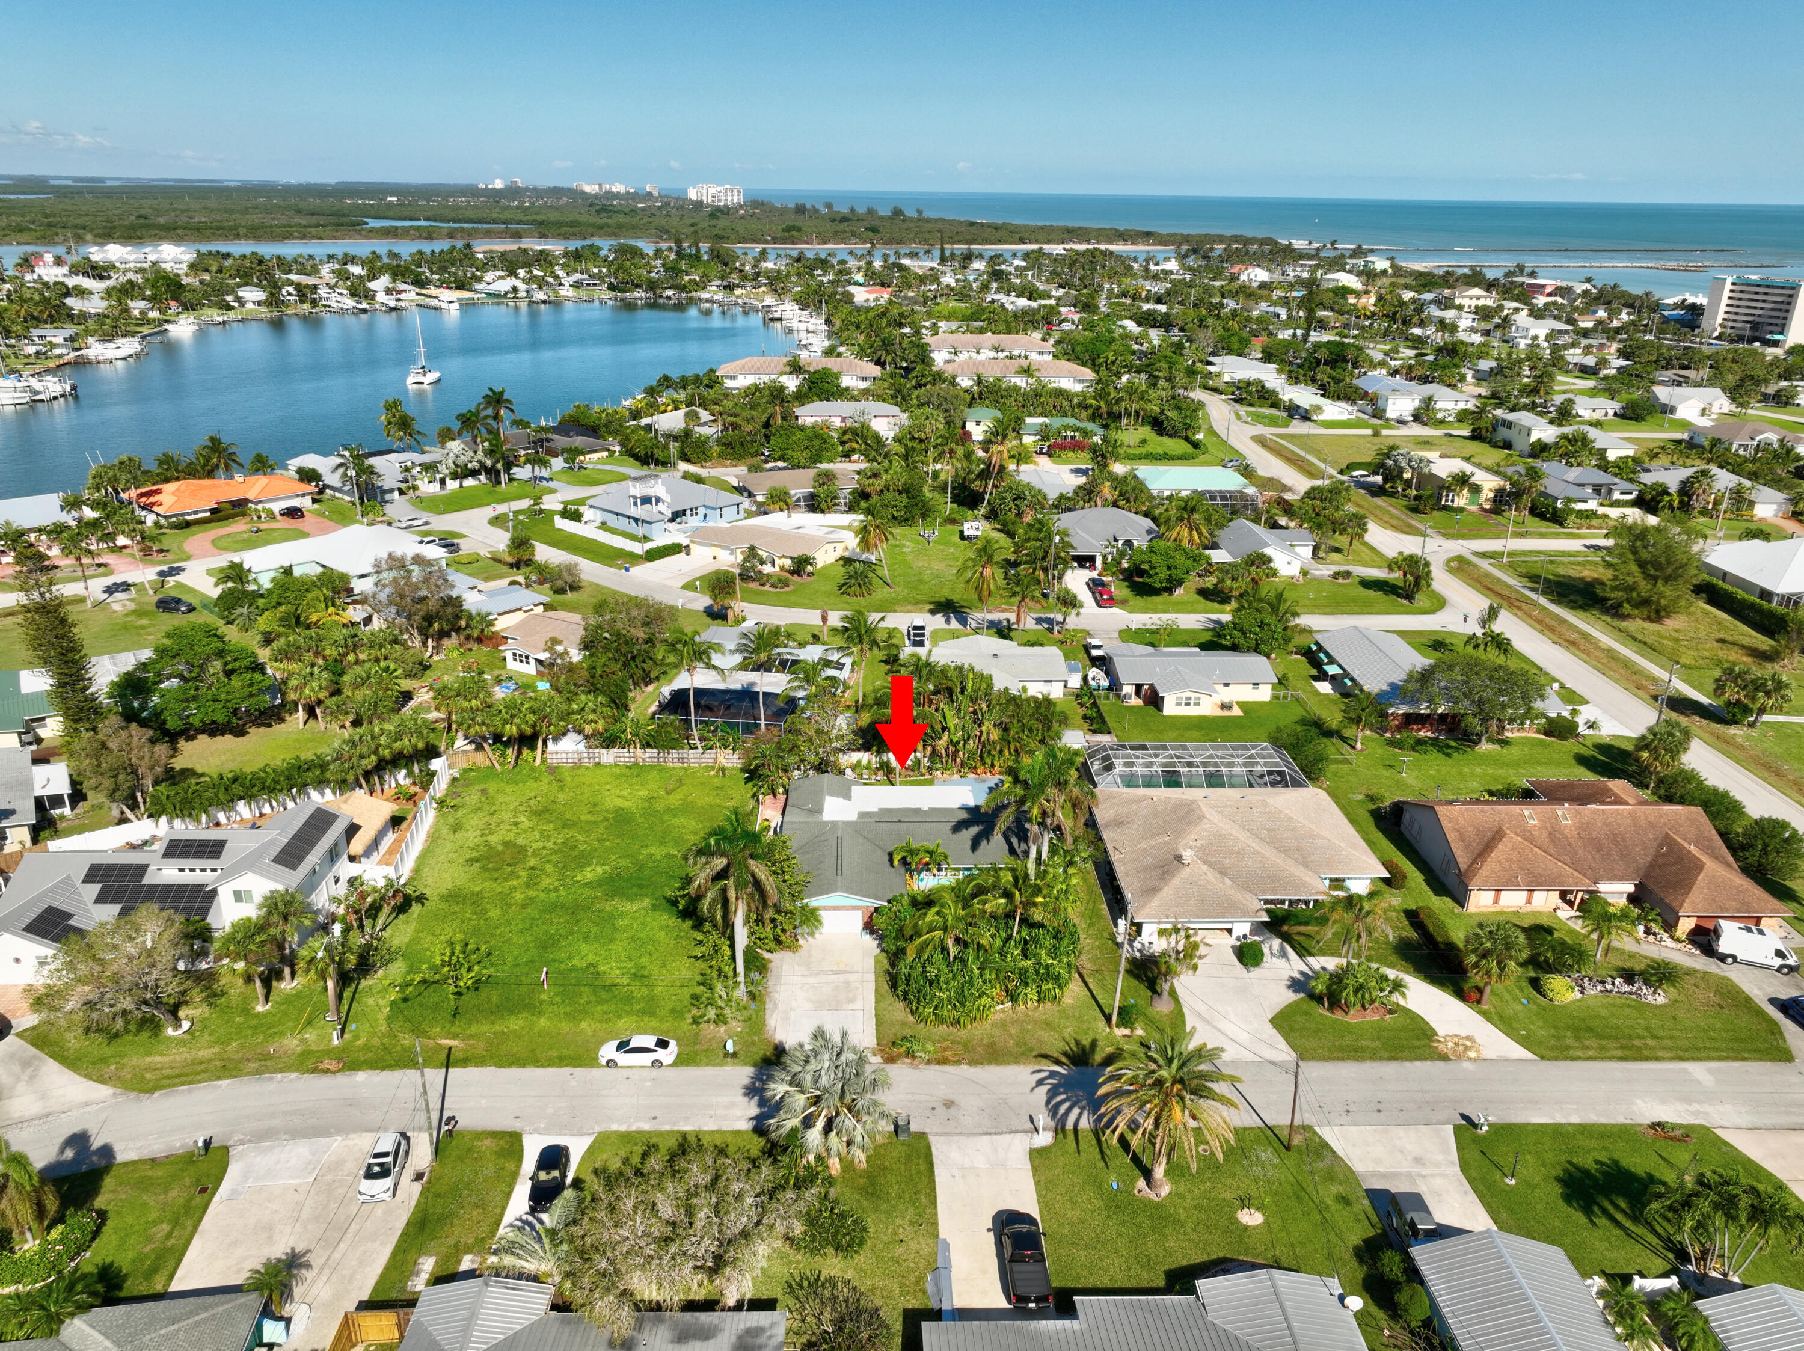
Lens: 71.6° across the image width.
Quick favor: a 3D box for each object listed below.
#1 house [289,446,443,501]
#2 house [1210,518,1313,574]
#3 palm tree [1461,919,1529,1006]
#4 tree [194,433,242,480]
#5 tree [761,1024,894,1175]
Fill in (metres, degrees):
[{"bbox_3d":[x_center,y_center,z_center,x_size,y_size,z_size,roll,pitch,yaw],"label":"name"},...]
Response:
[{"bbox_3d":[-96.515,-38.121,230.101,31.000,4.900,25.200,16,26,33],"label":"house"},{"bbox_3d":[55.383,-19.386,188.005,14.600,4.700,15.700,1,21,-1],"label":"house"},{"bbox_3d":[40.223,19.688,84.881,4.500,6.600,4.500,1,21,0],"label":"palm tree"},{"bbox_3d":[-121.981,-38.202,222.646,7.300,9.300,7.300,0,21,-2],"label":"tree"},{"bbox_3d":[-3.995,24.085,69.131,7.200,8.700,7.200,1,21,0],"label":"tree"}]

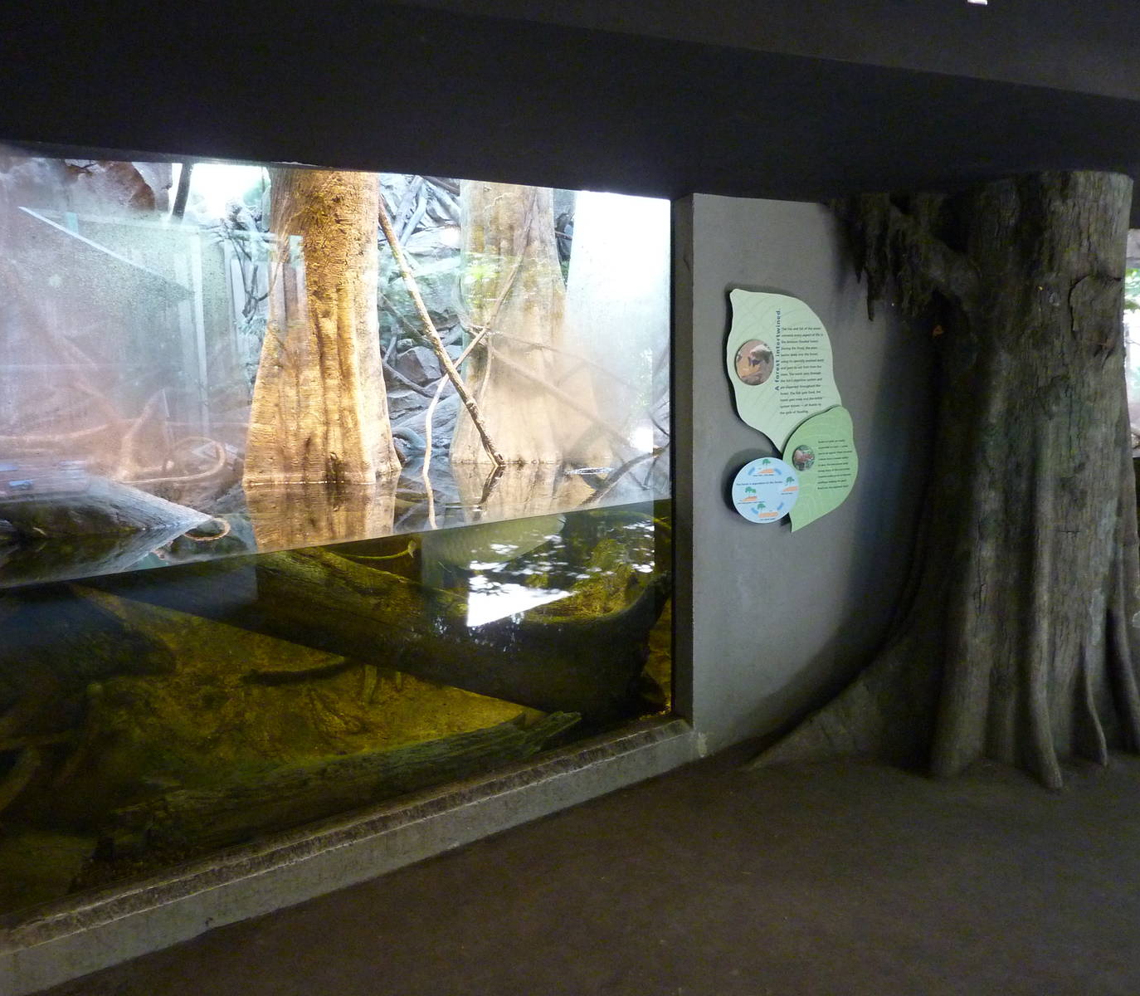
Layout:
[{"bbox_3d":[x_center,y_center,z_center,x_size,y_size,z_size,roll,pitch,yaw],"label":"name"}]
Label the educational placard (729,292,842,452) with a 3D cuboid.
[{"bbox_3d":[0.857,-0.498,3.800,0.546,0.648,0.030,-4,8,-23],"label":"educational placard"}]

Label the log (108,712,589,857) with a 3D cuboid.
[{"bbox_3d":[-0.707,0.979,3.415,1.680,0.210,0.230,-6,9,-33],"label":"log"}]

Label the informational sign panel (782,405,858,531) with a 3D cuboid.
[{"bbox_3d":[1.018,-0.118,3.892,0.375,0.516,0.030,-4,8,-23],"label":"informational sign panel"}]

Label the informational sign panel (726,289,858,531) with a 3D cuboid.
[{"bbox_3d":[0.893,-0.342,3.823,0.631,0.964,0.080,-4,8,-23],"label":"informational sign panel"}]

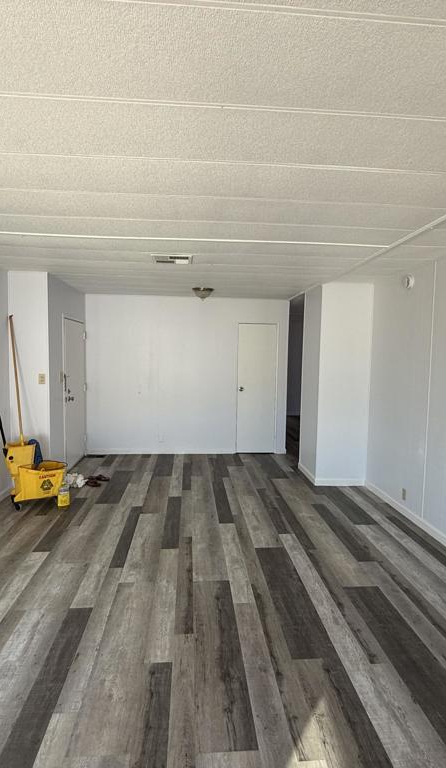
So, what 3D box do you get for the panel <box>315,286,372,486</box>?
[{"bbox_3d":[1.438,0.032,4.955,0.620,2.417,0.050,1,4,-4],"label":"panel"}]

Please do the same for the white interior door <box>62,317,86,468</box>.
[{"bbox_3d":[-2.030,0.126,5.691,0.050,1.997,0.930,1,4,-4],"label":"white interior door"}]

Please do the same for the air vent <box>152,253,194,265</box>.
[{"bbox_3d":[-0.452,-1.109,3.698,0.355,0.025,0.350,1,4,-4],"label":"air vent"}]

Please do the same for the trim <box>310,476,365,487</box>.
[{"bbox_3d":[1.423,1.193,5.010,0.620,0.092,0.016,1,4,-4],"label":"trim"}]

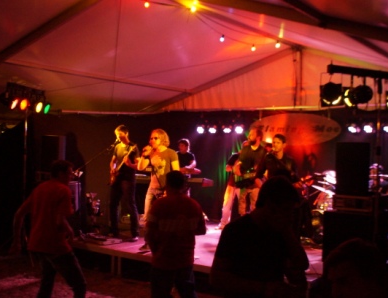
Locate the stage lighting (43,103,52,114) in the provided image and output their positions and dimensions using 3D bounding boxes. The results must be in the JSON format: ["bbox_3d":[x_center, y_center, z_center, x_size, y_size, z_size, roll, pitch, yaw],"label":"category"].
[{"bbox_3d":[-2.400,-0.671,8.400,0.250,0.190,0.190,23,8,21],"label":"stage lighting"}]

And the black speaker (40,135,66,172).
[{"bbox_3d":[-2.305,0.077,8.600,0.340,0.590,0.320,2,0,9],"label":"black speaker"}]

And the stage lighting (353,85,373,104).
[{"bbox_3d":[1.716,-0.555,5.400,0.200,0.210,0.260,2,-4,-12],"label":"stage lighting"}]

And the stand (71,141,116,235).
[{"bbox_3d":[-1.597,0.620,8.300,0.720,1.480,0.500,2,0,-12],"label":"stand"}]

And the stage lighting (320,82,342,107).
[{"bbox_3d":[1.382,-0.548,5.250,0.210,0.220,0.260,2,-3,13],"label":"stage lighting"}]

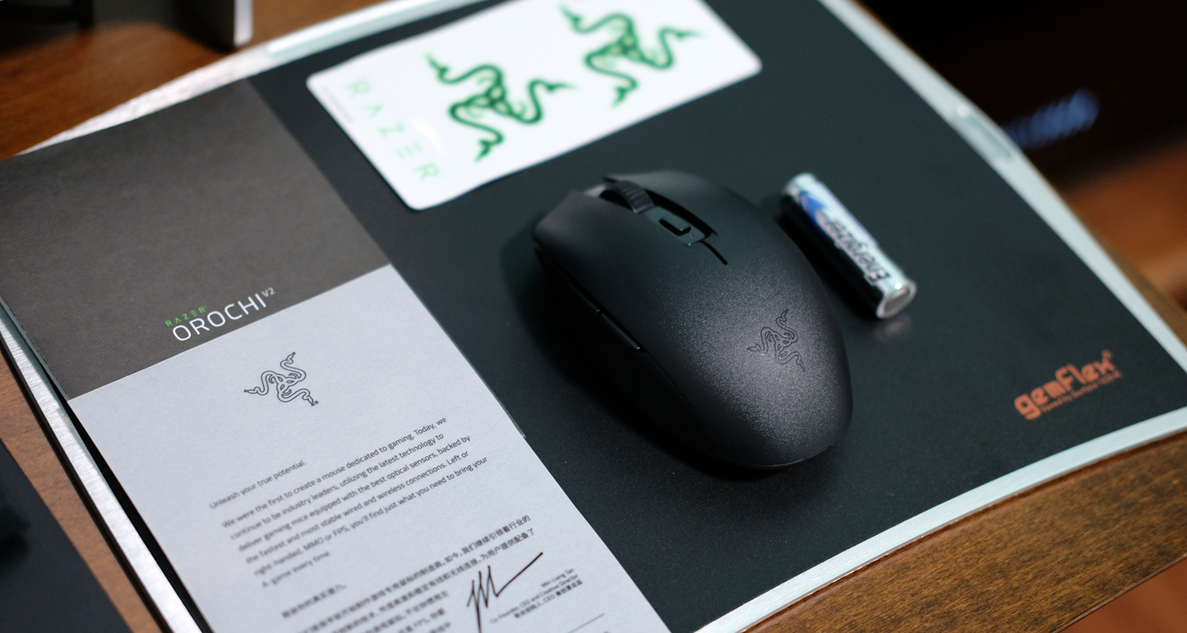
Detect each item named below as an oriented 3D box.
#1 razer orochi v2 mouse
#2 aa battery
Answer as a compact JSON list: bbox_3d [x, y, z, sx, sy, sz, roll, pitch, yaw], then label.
[{"bbox_3d":[0.033,-0.006,0.496,0.060,0.038,0.108,-26,61,-28],"label":"razer orochi v2 mouse"},{"bbox_3d":[0.077,-0.022,0.533,0.015,0.015,0.050,-21,58,-25],"label":"aa battery"}]

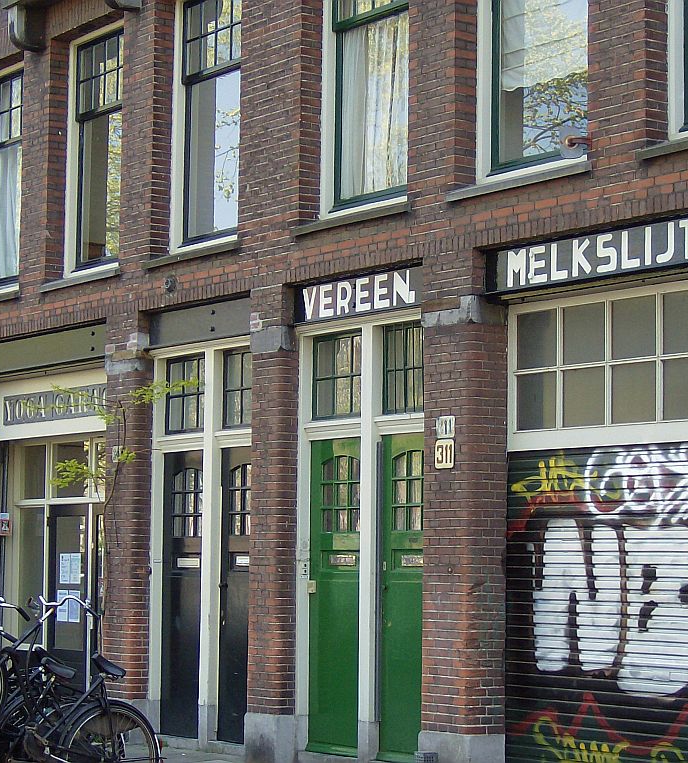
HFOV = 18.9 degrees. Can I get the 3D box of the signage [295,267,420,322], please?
[{"bbox_3d":[0.160,-0.619,15.042,0.104,0.298,1.739,4,-6,-35],"label":"signage"}]

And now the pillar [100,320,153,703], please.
[{"bbox_3d":[-1.802,1.107,17.578,0.277,3.166,0.519,4,-6,-35],"label":"pillar"}]

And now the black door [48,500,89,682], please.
[{"bbox_3d":[-2.592,2.152,19.278,0.056,1.998,0.804,4,-6,-35],"label":"black door"}]

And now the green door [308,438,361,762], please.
[{"bbox_3d":[-0.016,1.580,15.275,0.052,2.331,0.783,4,-6,-35],"label":"green door"}]

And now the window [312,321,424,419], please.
[{"bbox_3d":[0.237,-0.077,15.047,0.078,0.657,1.652,4,-6,-35],"label":"window"}]

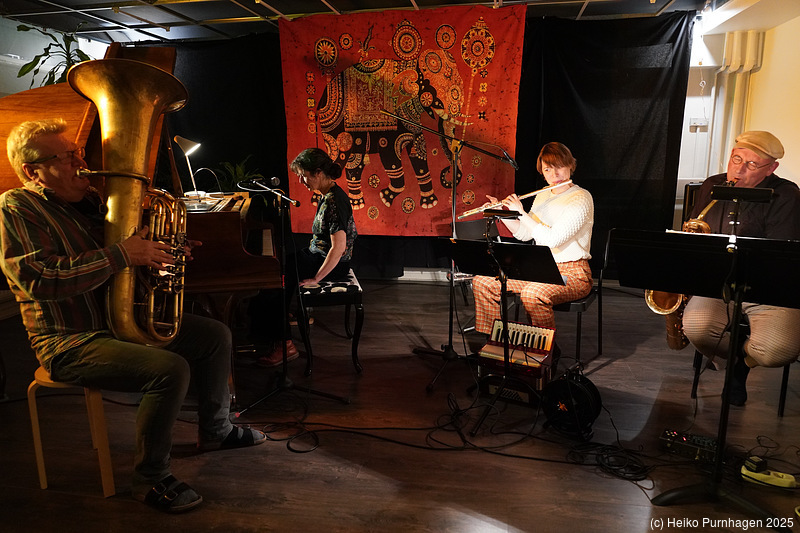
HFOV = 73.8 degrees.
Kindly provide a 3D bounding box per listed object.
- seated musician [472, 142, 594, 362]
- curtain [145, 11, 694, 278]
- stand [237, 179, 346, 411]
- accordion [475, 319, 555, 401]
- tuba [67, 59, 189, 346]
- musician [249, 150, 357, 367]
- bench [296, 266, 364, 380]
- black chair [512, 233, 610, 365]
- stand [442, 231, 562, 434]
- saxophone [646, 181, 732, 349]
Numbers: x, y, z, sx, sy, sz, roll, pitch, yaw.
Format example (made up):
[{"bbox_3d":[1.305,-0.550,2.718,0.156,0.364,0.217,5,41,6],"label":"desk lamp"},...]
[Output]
[{"bbox_3d":[0.850,-0.064,3.225,0.800,1.340,0.580,-8,13,-40],"label":"seated musician"},{"bbox_3d":[-0.100,-1.087,5.293,5.300,2.420,0.150,2,10,11],"label":"curtain"},{"bbox_3d":[-0.540,0.125,2.710,0.540,1.140,0.540,3,10,17],"label":"stand"},{"bbox_3d":[0.590,0.490,2.772,0.360,0.400,0.210,6,11,30],"label":"accordion"},{"bbox_3d":[-0.965,-0.205,1.974,0.430,1.030,0.420,5,10,-1],"label":"tuba"},{"bbox_3d":[-0.580,-0.070,3.316,0.680,1.320,0.500,-1,10,-9],"label":"musician"},{"bbox_3d":[-0.440,0.335,3.385,0.370,0.500,0.670,-1,10,-9],"label":"bench"},{"bbox_3d":[1.030,0.169,3.377,0.470,0.830,0.520,8,12,38],"label":"black chair"},{"bbox_3d":[0.490,0.290,2.545,0.520,0.870,0.500,6,11,31],"label":"stand"},{"bbox_3d":[1.360,-0.001,2.496,0.380,0.800,0.200,10,4,-43],"label":"saxophone"}]

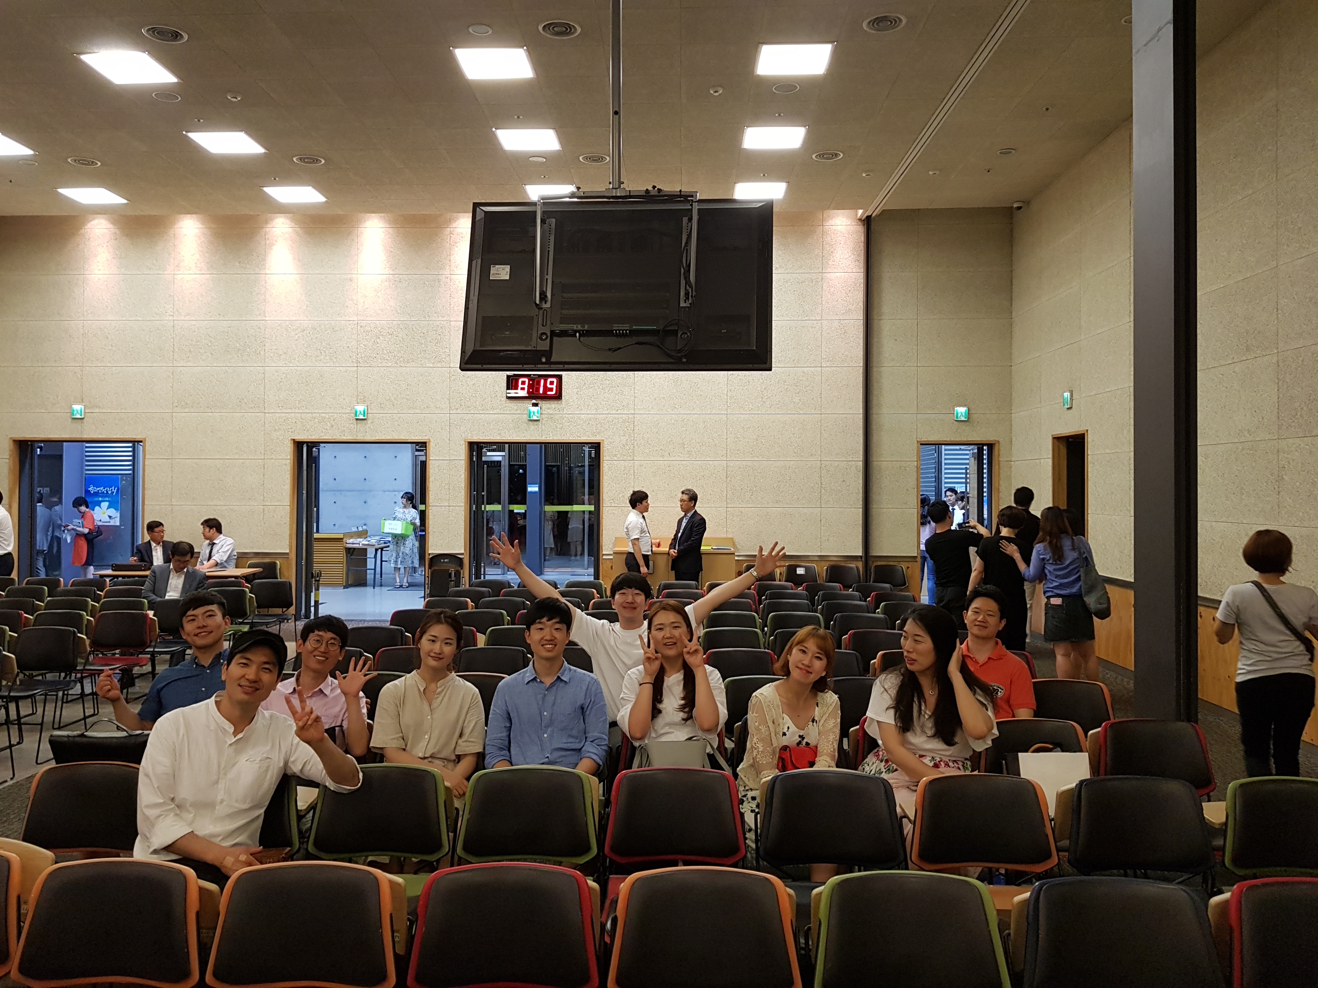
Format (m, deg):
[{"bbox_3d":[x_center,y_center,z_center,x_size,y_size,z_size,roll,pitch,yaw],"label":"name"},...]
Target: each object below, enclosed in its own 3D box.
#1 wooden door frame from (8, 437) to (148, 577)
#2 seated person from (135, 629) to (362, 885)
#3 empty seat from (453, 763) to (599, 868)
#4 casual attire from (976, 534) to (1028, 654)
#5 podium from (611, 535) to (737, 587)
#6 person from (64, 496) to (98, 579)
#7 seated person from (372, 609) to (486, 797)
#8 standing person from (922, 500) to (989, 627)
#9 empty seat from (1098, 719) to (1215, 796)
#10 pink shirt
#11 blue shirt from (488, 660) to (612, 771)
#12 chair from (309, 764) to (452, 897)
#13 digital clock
[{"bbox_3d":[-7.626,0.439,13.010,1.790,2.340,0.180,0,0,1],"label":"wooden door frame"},{"bbox_3d":[-1.228,1.061,2.970,0.670,1.270,0.720,0,0,-14],"label":"seated person"},{"bbox_3d":[-0.436,1.285,3.041,0.480,0.790,0.570,0,0,2],"label":"empty seat"},{"bbox_3d":[2.660,0.830,7.700,0.430,1.000,0.280,0,0,9],"label":"casual attire"},{"bbox_3d":[0.199,1.103,12.330,1.490,1.090,0.550,0,0,1],"label":"podium"},{"bbox_3d":[-9.095,0.860,15.600,0.550,1.600,0.450,0,0,-28],"label":"person"},{"bbox_3d":[-0.888,1.069,3.740,0.460,1.220,0.660,0,0,-6],"label":"seated person"},{"bbox_3d":[2.362,0.866,7.900,0.550,1.640,0.500,0,0,14],"label":"standing person"},{"bbox_3d":[1.934,1.284,3.733,0.480,0.790,0.570,0,0,2],"label":"empty seat"},{"bbox_3d":[-1.370,0.944,3.950,0.460,0.470,0.290,0,0,-9],"label":"pink shirt"},{"bbox_3d":[-0.427,0.910,3.770,0.475,0.560,0.290,0,0,2],"label":"blue shirt"},{"bbox_3d":[-0.925,1.285,3.020,0.500,0.790,0.550,0,0,3],"label":"chair"},{"bbox_3d":[-1.610,-1.383,12.780,0.715,0.320,0.080,0,0,2],"label":"digital clock"}]

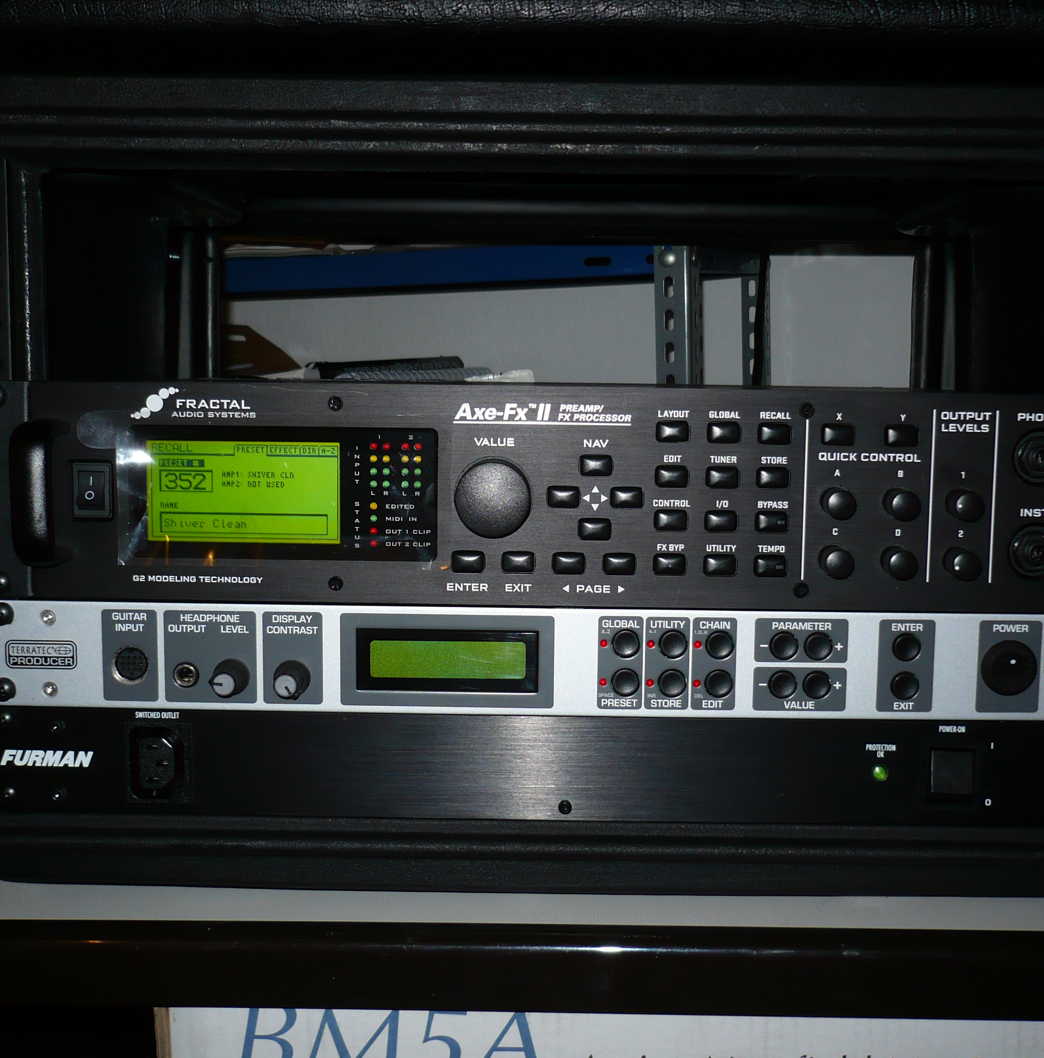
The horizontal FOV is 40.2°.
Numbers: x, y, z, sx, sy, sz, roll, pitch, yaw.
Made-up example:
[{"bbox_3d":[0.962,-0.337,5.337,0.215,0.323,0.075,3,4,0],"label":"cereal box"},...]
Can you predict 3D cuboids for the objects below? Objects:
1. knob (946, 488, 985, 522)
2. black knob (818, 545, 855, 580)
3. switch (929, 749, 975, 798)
[{"bbox_3d":[0.178,-0.009,0.571,0.012,0.012,0.012,1,6,0],"label":"knob"},{"bbox_3d":[0.127,0.014,0.574,0.012,0.012,0.012,1,6,0],"label":"black knob"},{"bbox_3d":[0.177,0.100,0.590,0.018,0.019,0.005,1,6,0],"label":"switch"}]

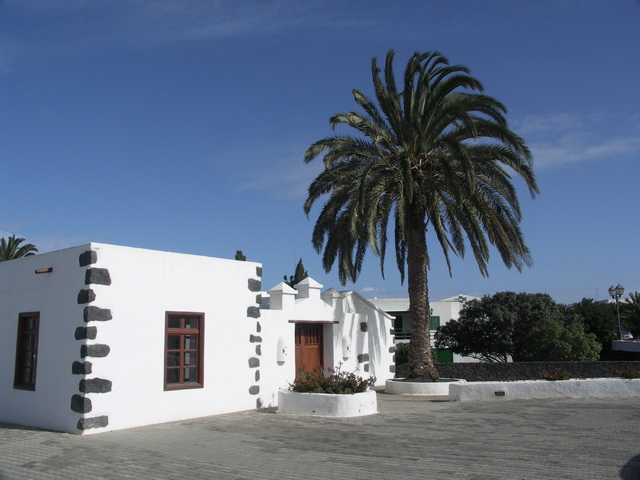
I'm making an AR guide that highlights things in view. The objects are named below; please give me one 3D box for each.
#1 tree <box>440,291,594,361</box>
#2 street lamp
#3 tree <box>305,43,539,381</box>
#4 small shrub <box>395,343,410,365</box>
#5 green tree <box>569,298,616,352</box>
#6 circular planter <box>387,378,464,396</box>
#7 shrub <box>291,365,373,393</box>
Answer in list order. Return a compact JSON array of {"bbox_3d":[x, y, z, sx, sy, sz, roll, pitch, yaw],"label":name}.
[{"bbox_3d":[9.576,4.571,28.616,7.600,3.958,5.800,-4,-10,18],"label":"tree"},{"bbox_3d":[18.397,4.566,36.701,0.950,3.485,0.500,-5,-10,26],"label":"street lamp"},{"bbox_3d":[3.235,-1.025,18.914,7.350,10.609,7.350,-2,-9,10],"label":"tree"},{"bbox_3d":[3.650,5.046,25.513,1.200,1.233,1.200,-2,-9,8],"label":"small shrub"},{"bbox_3d":[18.222,5.950,39.516,3.400,4.070,3.400,-5,-10,24],"label":"green tree"},{"bbox_3d":[3.229,4.403,18.035,2.440,0.430,2.440,-2,-9,10],"label":"circular planter"},{"bbox_3d":[0.269,3.309,13.816,1.950,0.695,1.600,-1,-9,1],"label":"shrub"}]

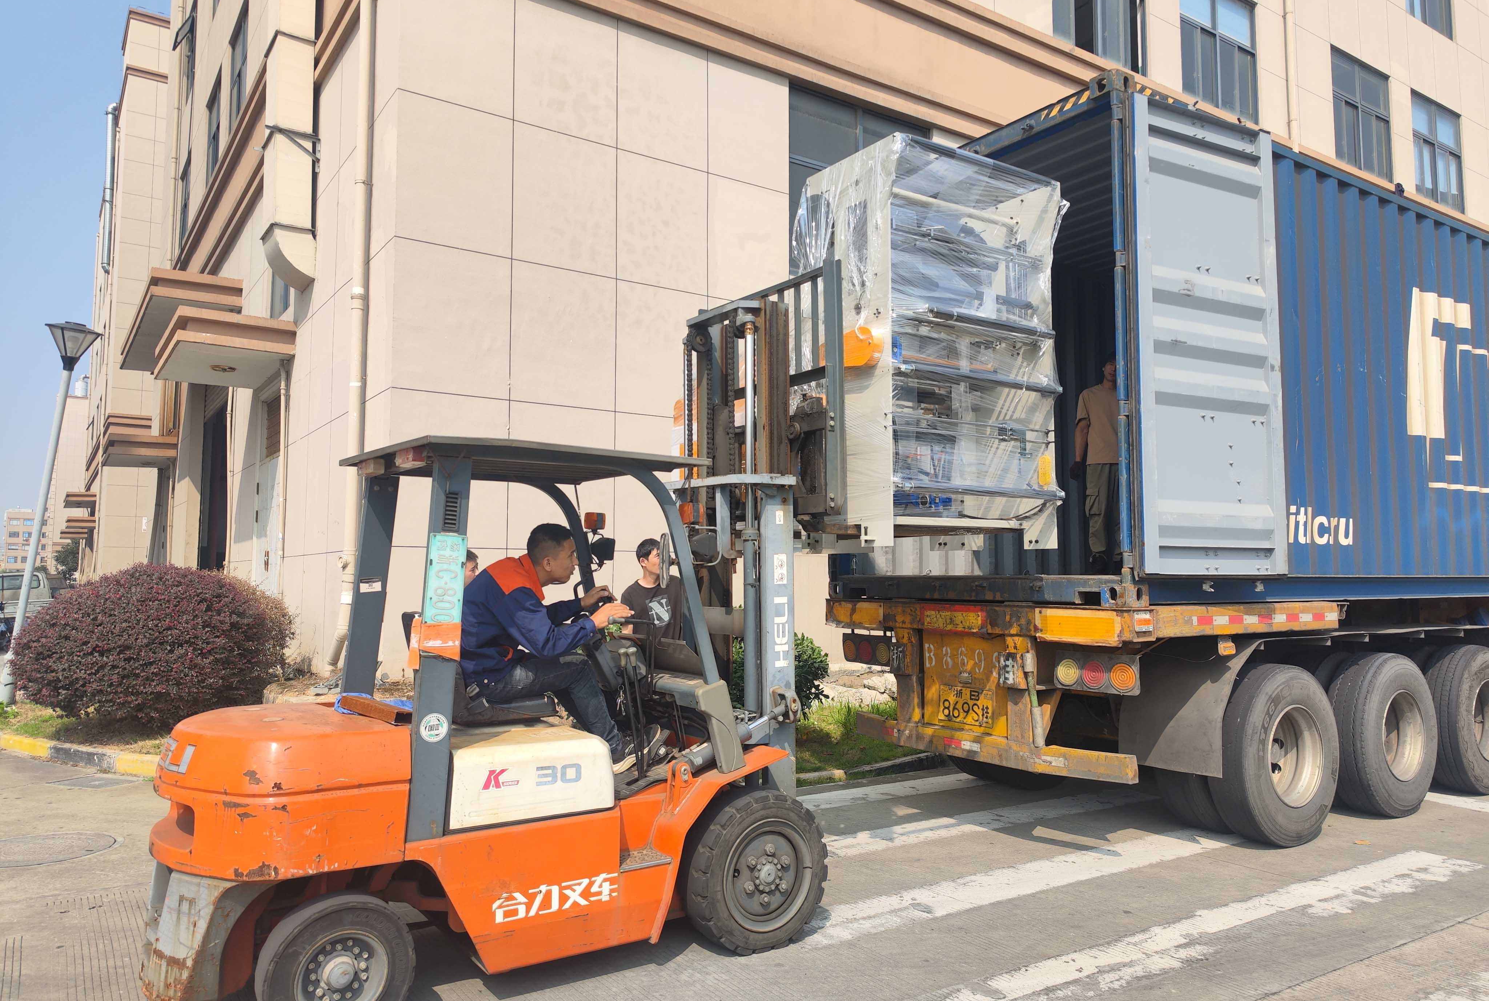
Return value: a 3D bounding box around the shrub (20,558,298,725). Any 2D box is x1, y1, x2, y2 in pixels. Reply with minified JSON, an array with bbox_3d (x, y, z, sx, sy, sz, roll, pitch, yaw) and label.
[{"bbox_3d":[-6.245,1.484,10.900,2.650,1.620,2.400,2,-5,-30],"label":"shrub"}]

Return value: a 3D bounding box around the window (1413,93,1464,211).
[{"bbox_3d":[16.079,-8.002,23.888,2.555,2.478,0.120,3,-5,-34],"label":"window"}]

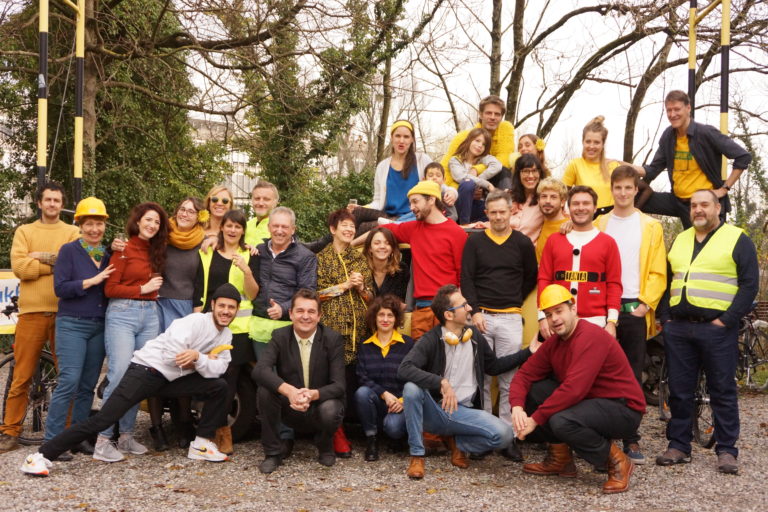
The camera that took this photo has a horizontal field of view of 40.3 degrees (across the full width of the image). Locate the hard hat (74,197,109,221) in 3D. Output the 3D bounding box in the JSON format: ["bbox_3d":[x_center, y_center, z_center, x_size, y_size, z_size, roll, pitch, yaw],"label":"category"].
[{"bbox_3d":[-1.864,-0.303,6.660,0.220,0.155,0.280,-1,-5,-20],"label":"hard hat"}]

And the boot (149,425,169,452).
[{"bbox_3d":[-1.493,1.207,6.950,0.095,0.160,0.245,1,0,-30],"label":"boot"}]

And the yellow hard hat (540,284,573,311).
[{"bbox_3d":[1.010,0.242,6.100,0.210,0.140,0.265,-22,-2,33],"label":"yellow hard hat"}]

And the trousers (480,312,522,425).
[{"bbox_3d":[0.768,0.807,6.720,0.320,0.900,0.260,1,0,7],"label":"trousers"}]

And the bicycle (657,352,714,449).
[{"bbox_3d":[2.230,0.798,7.720,0.560,1.050,1.750,1,0,-1],"label":"bicycle"}]

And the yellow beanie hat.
[{"bbox_3d":[0.265,-0.435,7.000,0.240,0.150,0.200,1,0,-31],"label":"yellow beanie hat"}]

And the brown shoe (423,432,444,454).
[{"bbox_3d":[0.314,1.268,7.050,0.110,0.135,0.280,1,0,-34],"label":"brown shoe"}]

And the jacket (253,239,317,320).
[{"bbox_3d":[-0.642,0.158,6.750,0.440,0.570,0.300,1,0,18],"label":"jacket"}]

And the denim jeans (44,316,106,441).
[{"bbox_3d":[-1.954,0.769,6.620,0.420,0.880,0.330,1,0,-18],"label":"denim jeans"}]

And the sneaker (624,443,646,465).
[{"bbox_3d":[1.623,1.271,6.760,0.105,0.115,0.290,1,0,-14],"label":"sneaker"}]

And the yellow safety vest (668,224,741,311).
[{"bbox_3d":[1.993,0.072,6.520,0.430,0.550,0.350,1,0,27],"label":"yellow safety vest"}]

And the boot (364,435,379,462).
[{"bbox_3d":[-0.082,1.234,6.820,0.100,0.170,0.270,1,0,0],"label":"boot"}]

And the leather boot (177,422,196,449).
[{"bbox_3d":[-1.349,1.213,7.120,0.105,0.170,0.270,1,0,-6],"label":"leather boot"}]

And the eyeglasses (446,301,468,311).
[{"bbox_3d":[0.450,0.307,6.350,0.145,0.050,0.140,-22,-4,10],"label":"eyeglasses"}]

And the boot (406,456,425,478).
[{"bbox_3d":[0.187,1.244,6.220,0.110,0.140,0.290,1,0,6],"label":"boot"}]

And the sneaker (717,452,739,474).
[{"bbox_3d":[2.129,1.278,6.470,0.115,0.120,0.300,1,0,12],"label":"sneaker"}]

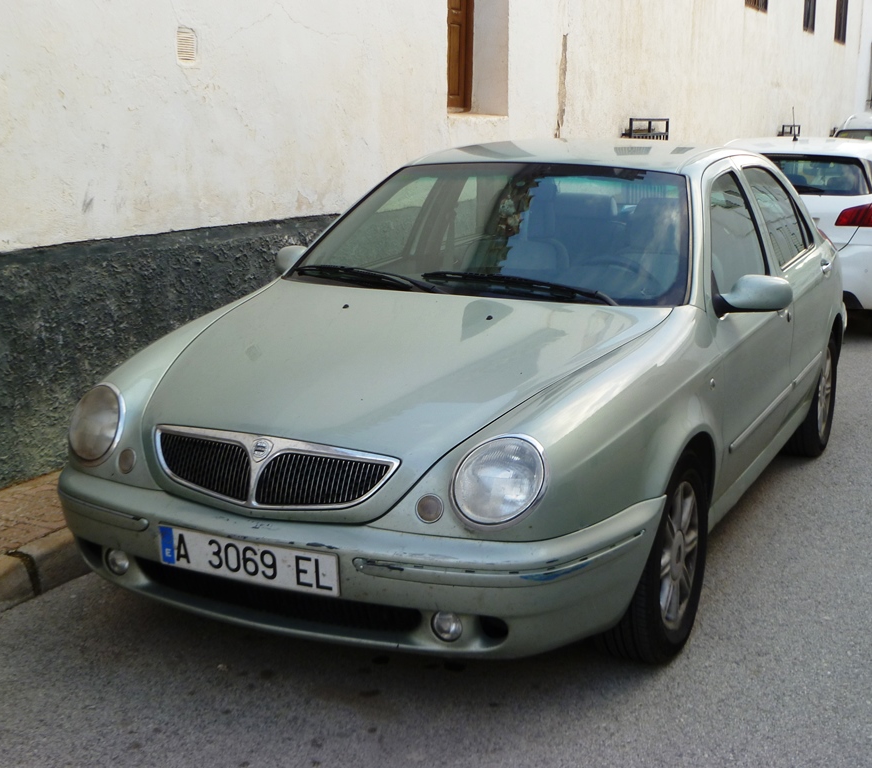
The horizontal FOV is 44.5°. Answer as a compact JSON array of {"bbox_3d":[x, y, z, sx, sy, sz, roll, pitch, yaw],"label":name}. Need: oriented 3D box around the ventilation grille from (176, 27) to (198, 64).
[{"bbox_3d":[-1.165,-1.594,5.016,0.025,0.173,0.154,6,12,27],"label":"ventilation grille"}]

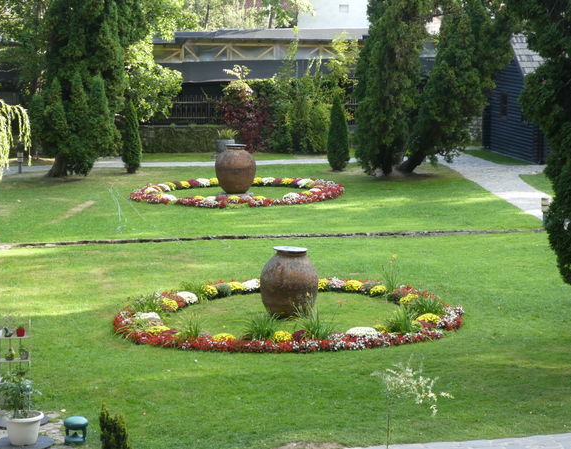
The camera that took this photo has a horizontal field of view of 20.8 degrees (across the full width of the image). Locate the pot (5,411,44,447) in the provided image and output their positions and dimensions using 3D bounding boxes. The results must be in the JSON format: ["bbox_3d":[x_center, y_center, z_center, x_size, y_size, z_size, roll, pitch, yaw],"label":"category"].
[{"bbox_3d":[-3.487,2.730,20.841,0.515,0.380,0.515,0,7,0],"label":"pot"}]

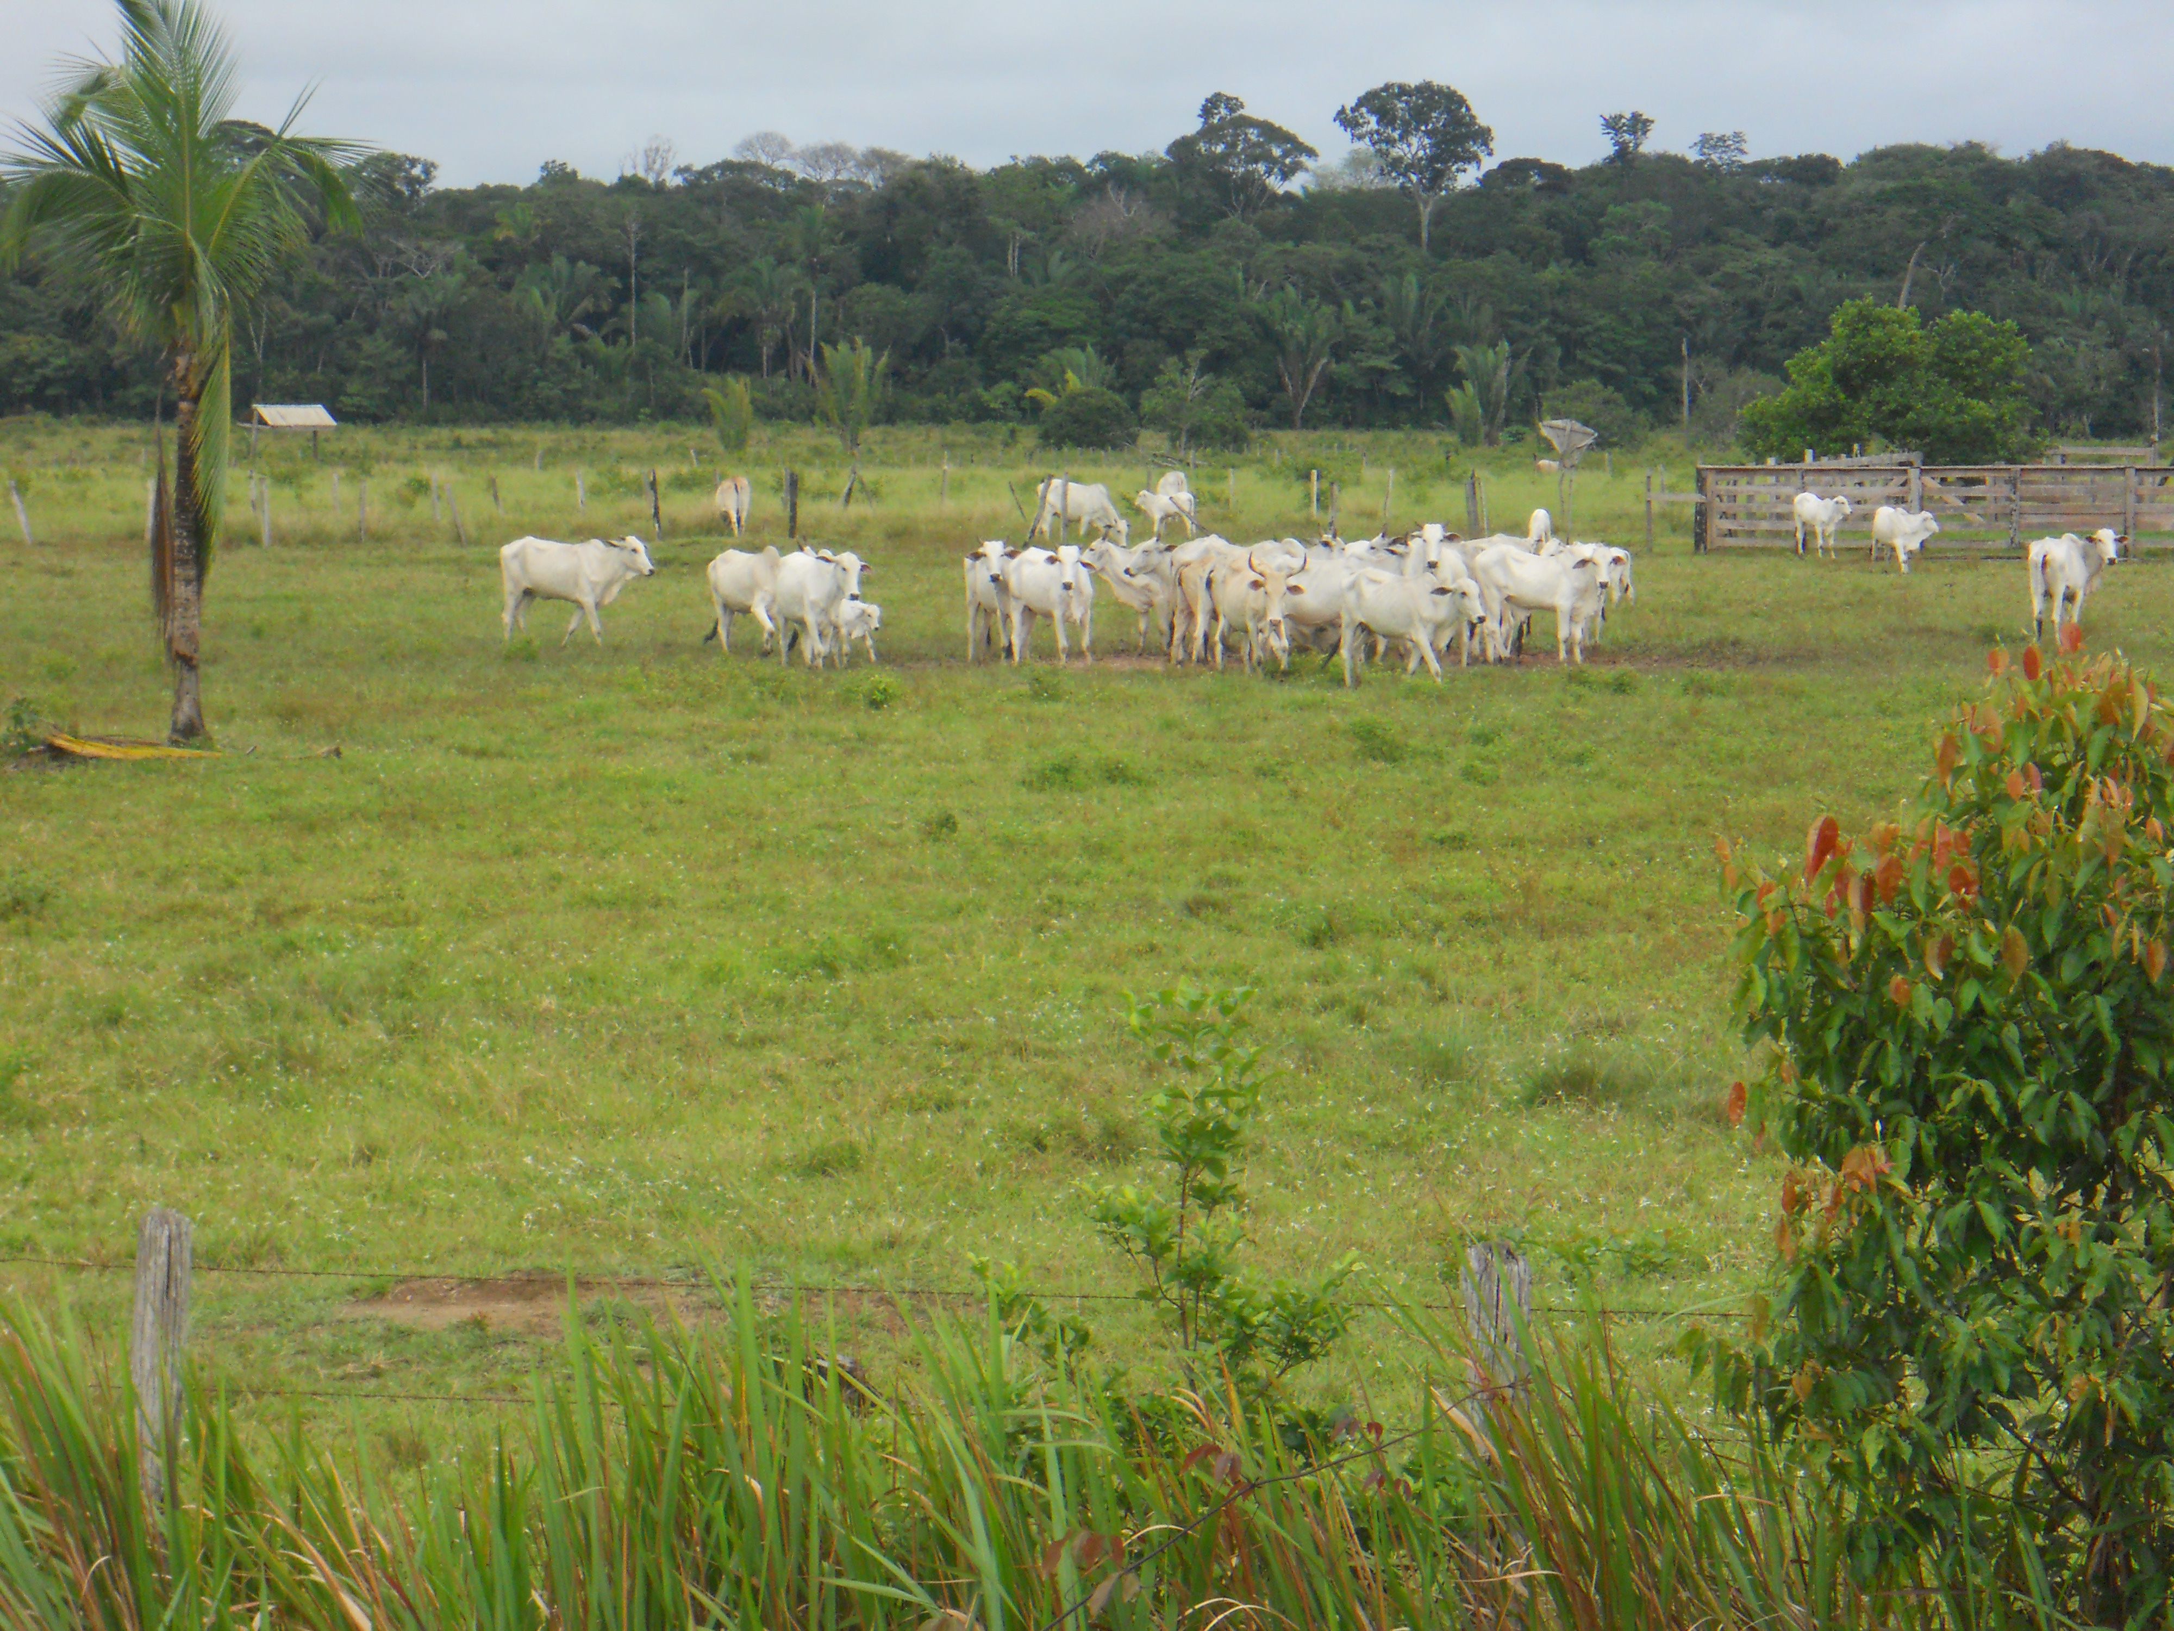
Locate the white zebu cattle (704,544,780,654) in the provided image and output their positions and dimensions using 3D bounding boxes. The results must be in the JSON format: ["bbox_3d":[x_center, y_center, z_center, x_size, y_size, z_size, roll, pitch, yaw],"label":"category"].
[{"bbox_3d":[-4.319,-2.883,118.000,2.000,1.480,0.550,1,3,25],"label":"white zebu cattle"}]

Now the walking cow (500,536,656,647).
[{"bbox_3d":[-6.885,-3.046,119.000,2.080,1.490,0.550,1,3,13],"label":"walking cow"}]

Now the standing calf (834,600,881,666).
[{"bbox_3d":[-2.790,-2.187,105.800,0.340,0.800,1.100,-2,3,-32],"label":"standing calf"}]

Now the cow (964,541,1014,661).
[{"bbox_3d":[-1.228,-2.738,112.500,0.550,1.520,2.000,-1,3,-20],"label":"cow"}]

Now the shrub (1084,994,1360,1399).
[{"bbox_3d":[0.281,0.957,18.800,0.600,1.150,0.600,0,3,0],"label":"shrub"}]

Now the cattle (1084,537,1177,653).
[{"bbox_3d":[0.864,-2.754,110.500,2.100,1.450,0.620,-2,3,-32],"label":"cattle"}]

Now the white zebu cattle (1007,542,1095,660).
[{"bbox_3d":[-0.458,-2.663,110.300,0.600,1.500,2.000,-2,3,-32],"label":"white zebu cattle"}]

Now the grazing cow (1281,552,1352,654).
[{"bbox_3d":[2.953,-2.672,112.000,2.000,1.480,0.580,0,3,-5],"label":"grazing cow"}]

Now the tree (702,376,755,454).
[{"bbox_3d":[-17.934,-19.974,440.000,2.600,4.100,2.500,0,3,0],"label":"tree"}]

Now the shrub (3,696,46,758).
[{"bbox_3d":[-9.666,-0.804,80.000,0.420,0.560,0.420,0,3,0],"label":"shrub"}]

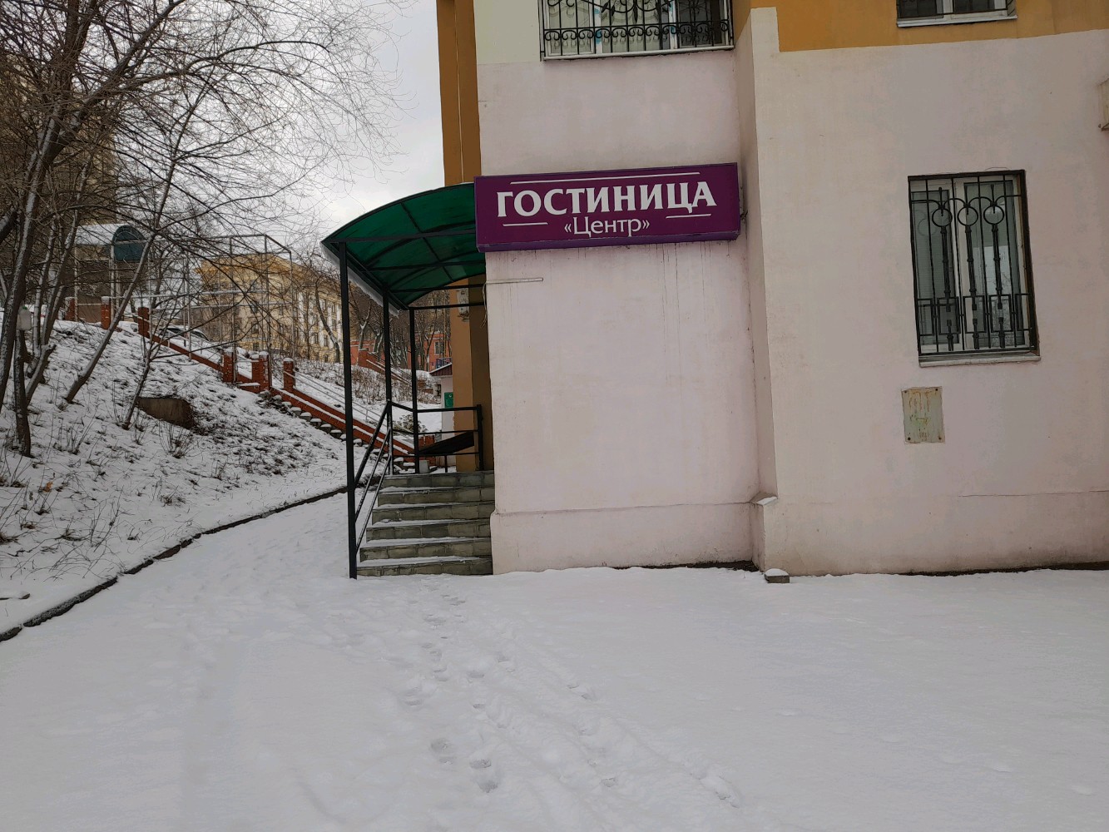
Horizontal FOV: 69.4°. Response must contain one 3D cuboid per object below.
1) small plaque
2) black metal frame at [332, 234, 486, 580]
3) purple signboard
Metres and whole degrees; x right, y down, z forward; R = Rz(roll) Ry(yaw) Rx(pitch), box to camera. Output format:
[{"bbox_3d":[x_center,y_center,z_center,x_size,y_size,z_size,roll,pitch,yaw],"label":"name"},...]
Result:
[{"bbox_3d":[3.393,-0.003,7.349,0.358,0.505,0.020,-3,-3,2],"label":"small plaque"},{"bbox_3d":[-1.345,-0.028,9.724,1.458,3.403,3.526,-3,-3,2],"label":"black metal frame"},{"bbox_3d":[0.507,-2.047,7.902,2.544,0.670,0.286,-3,-3,2],"label":"purple signboard"}]

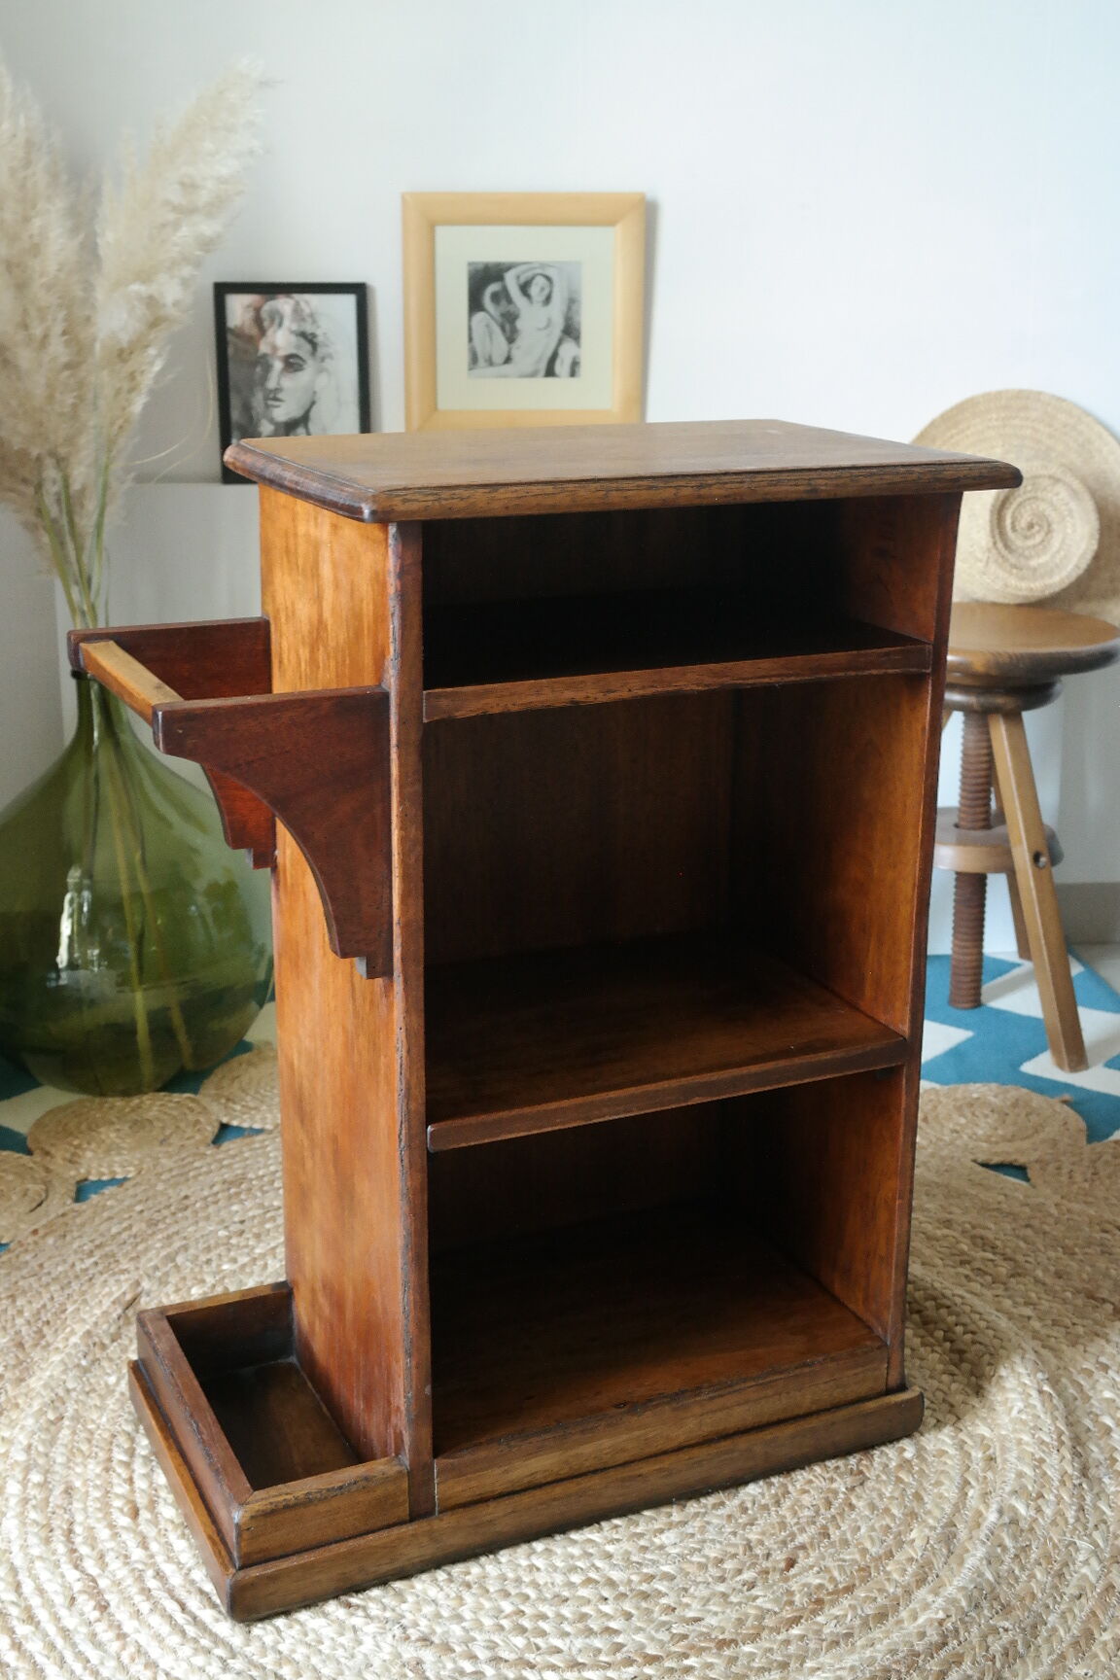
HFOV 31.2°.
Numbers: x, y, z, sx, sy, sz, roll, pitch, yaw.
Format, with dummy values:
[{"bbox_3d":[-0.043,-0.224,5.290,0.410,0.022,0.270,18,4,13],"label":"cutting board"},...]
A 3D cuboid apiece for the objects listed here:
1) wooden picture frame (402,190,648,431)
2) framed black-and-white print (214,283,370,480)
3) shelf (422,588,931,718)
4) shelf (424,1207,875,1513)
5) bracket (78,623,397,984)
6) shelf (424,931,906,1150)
[{"bbox_3d":[-0.043,-0.613,2.364,0.280,0.283,0.020,0,17,-3],"label":"wooden picture frame"},{"bbox_3d":[-0.313,-0.538,2.370,0.177,0.232,0.015,0,17,-3],"label":"framed black-and-white print"},{"bbox_3d":[0.029,-0.139,1.410,0.368,0.019,0.272,-7,18,-23],"label":"shelf"},{"bbox_3d":[0.025,0.386,1.569,0.368,0.040,0.272,-7,18,-23],"label":"shelf"},{"bbox_3d":[-0.224,-0.029,1.335,0.140,0.185,0.267,-7,18,-23],"label":"bracket"},{"bbox_3d":[0.027,0.136,1.493,0.368,0.021,0.272,-7,18,-23],"label":"shelf"}]

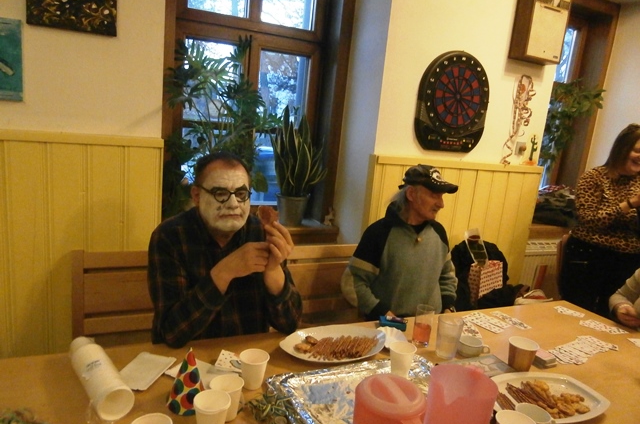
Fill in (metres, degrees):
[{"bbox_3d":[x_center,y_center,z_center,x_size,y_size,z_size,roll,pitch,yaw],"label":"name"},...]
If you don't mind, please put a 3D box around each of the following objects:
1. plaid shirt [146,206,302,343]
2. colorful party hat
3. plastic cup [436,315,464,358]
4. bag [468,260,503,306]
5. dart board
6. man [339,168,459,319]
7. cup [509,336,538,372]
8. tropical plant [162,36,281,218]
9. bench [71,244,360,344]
[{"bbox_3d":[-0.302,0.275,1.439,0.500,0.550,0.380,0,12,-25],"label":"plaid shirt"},{"bbox_3d":[-0.294,0.372,1.006,0.095,0.134,0.095,0,12,-24],"label":"colorful party hat"},{"bbox_3d":[0.391,0.381,1.346,0.075,0.112,0.075,5,11,-1],"label":"plastic cup"},{"bbox_3d":[0.779,0.354,2.145,0.175,0.220,0.080,-4,15,-40],"label":"bag"},{"bbox_3d":[0.655,-0.535,2.170,0.415,0.488,0.036,0,12,-24],"label":"dart board"},{"bbox_3d":[0.410,0.472,1.744,0.580,1.250,0.720,0,13,-27],"label":"man"},{"bbox_3d":[0.588,0.423,1.296,0.082,0.081,0.082,5,11,-1],"label":"cup"},{"bbox_3d":[-0.443,-0.375,2.018,0.560,0.830,0.480,0,12,-24],"label":"tropical plant"},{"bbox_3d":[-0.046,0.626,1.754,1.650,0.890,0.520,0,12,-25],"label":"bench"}]

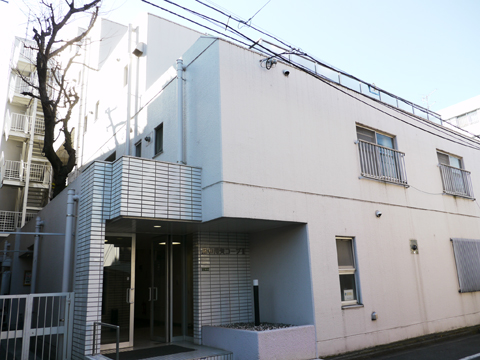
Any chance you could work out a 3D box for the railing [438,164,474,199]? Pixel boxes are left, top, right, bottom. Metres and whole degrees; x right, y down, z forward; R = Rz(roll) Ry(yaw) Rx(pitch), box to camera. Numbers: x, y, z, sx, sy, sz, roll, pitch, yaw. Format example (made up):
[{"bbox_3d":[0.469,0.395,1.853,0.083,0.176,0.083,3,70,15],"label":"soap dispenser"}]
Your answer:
[{"bbox_3d":[6.649,0.068,11.860,1.911,0.929,0.142,8,-18,-36],"label":"railing"}]

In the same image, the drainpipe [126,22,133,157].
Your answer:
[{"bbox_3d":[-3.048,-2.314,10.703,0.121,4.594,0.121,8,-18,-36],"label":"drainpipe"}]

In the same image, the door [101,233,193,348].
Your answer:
[{"bbox_3d":[-1.933,2.171,7.798,1.979,2.200,0.184,8,-18,-36],"label":"door"}]

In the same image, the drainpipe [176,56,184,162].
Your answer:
[{"bbox_3d":[-1.232,-1.400,8.009,0.121,2.462,0.121,8,-18,-36],"label":"drainpipe"}]

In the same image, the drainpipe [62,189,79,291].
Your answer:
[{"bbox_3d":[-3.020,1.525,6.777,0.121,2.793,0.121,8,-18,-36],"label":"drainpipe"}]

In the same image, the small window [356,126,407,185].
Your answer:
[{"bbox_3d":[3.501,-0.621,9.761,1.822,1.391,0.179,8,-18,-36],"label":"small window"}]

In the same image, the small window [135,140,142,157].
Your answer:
[{"bbox_3d":[-2.577,-0.628,9.950,0.126,0.724,0.446,8,-18,-36],"label":"small window"}]

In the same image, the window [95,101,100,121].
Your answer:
[{"bbox_3d":[-4.954,-2.414,13.566,0.126,0.677,0.388,8,-18,-36],"label":"window"}]

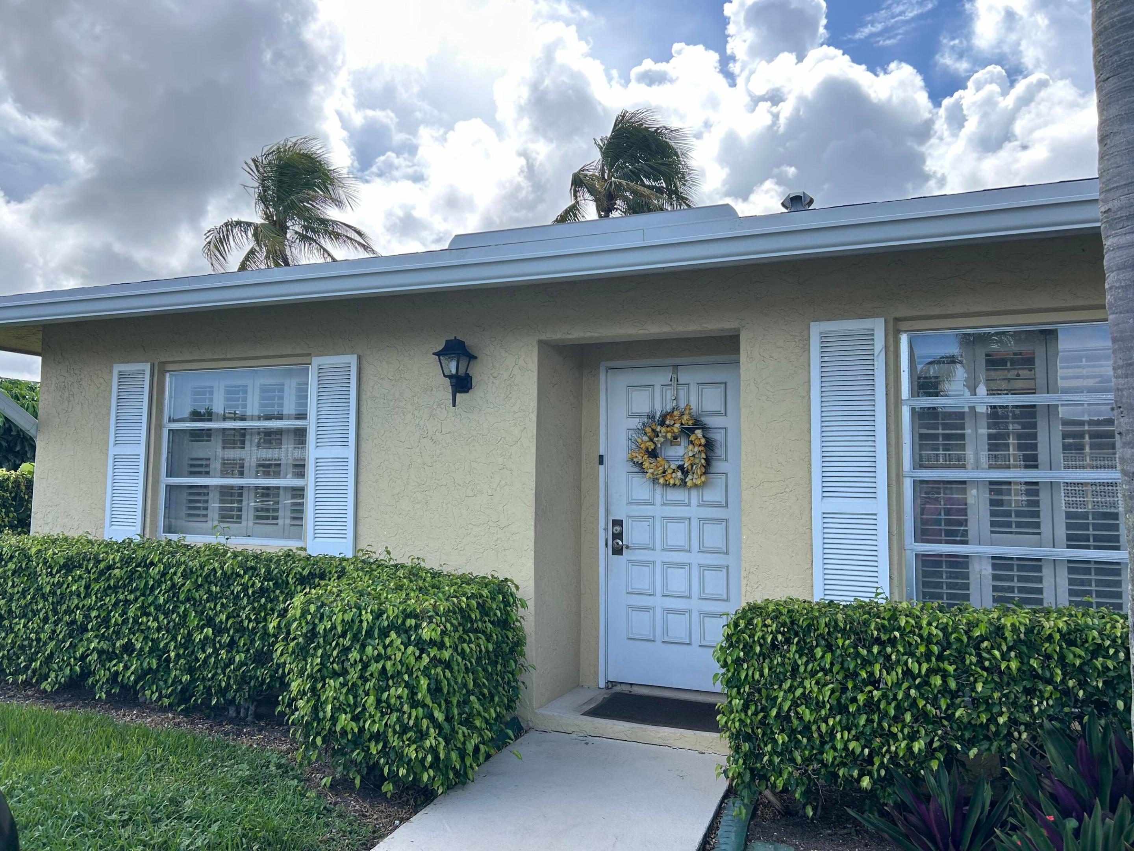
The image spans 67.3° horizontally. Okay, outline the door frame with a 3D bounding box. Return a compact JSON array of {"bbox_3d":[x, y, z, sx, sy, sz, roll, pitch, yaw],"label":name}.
[{"bbox_3d":[0.688,0.635,5.376,0.922,2.020,0.050,-1,-4,22],"label":"door frame"}]

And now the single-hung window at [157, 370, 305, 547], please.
[{"bbox_3d":[-2.324,0.206,5.940,1.290,1.202,0.080,-1,-4,22],"label":"single-hung window"}]

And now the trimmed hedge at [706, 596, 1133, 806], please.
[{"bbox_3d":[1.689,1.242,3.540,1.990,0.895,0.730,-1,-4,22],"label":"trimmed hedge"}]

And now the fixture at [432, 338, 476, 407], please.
[{"bbox_3d":[-0.663,-0.317,5.094,0.200,0.420,0.230,-1,-4,22],"label":"fixture"}]

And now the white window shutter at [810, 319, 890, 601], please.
[{"bbox_3d":[1.427,0.239,4.307,0.357,1.550,0.035,-1,-4,22],"label":"white window shutter"}]

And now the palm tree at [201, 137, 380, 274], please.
[{"bbox_3d":[-7.832,-2.540,23.767,4.700,10.829,4.700,2,-4,-18],"label":"palm tree"}]

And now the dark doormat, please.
[{"bbox_3d":[0.590,1.628,4.880,0.880,0.015,0.560,-1,-4,22],"label":"dark doormat"}]

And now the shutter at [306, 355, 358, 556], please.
[{"bbox_3d":[-1.526,0.209,5.518,0.355,1.322,0.035,-1,-4,22],"label":"shutter"}]

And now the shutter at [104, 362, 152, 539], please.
[{"bbox_3d":[-3.197,0.209,6.203,0.365,1.330,0.035,-1,-4,22],"label":"shutter"}]

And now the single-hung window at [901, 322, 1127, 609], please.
[{"bbox_3d":[2.289,0.247,4.048,1.290,1.456,0.080,-1,-4,22],"label":"single-hung window"}]

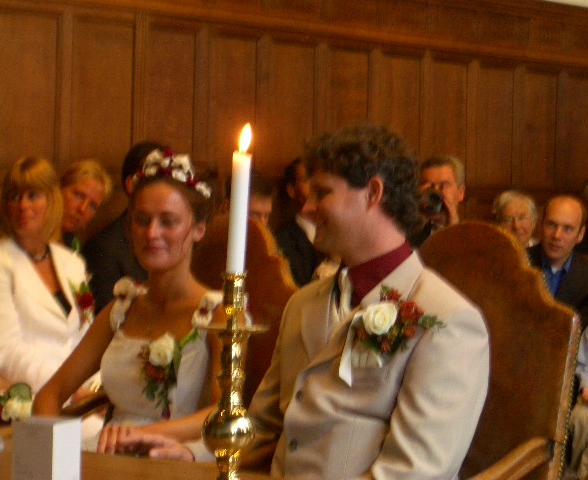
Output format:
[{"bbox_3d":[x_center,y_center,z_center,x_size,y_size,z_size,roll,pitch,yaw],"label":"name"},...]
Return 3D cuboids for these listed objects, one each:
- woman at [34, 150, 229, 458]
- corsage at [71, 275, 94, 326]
[{"bbox_3d":[-0.395,0.480,3.980,0.560,1.310,0.780,2,1,33],"label":"woman"},{"bbox_3d":[-0.621,0.181,5.700,0.078,0.145,0.050,0,1,-34],"label":"corsage"}]

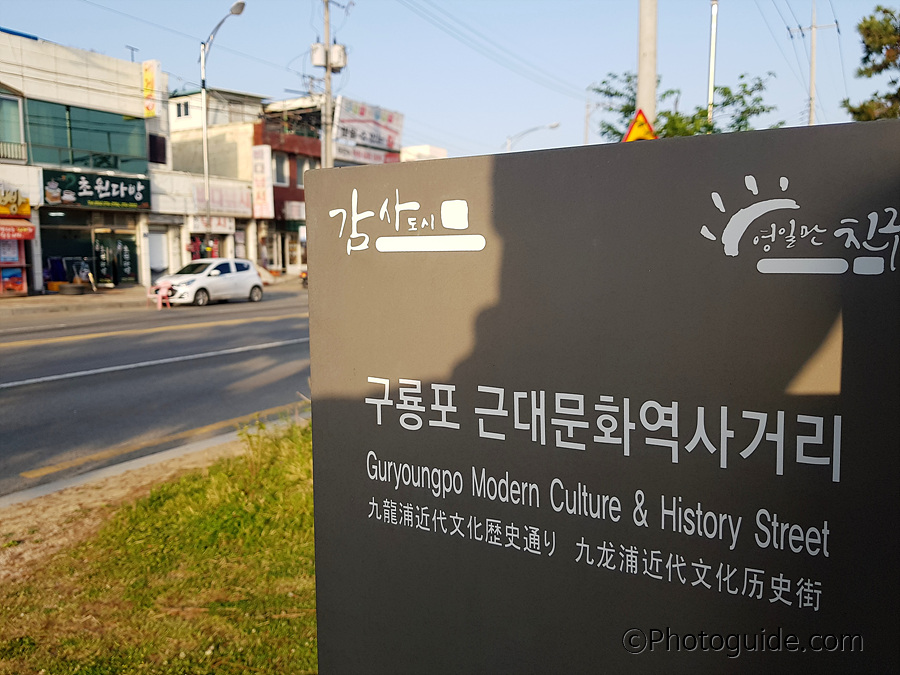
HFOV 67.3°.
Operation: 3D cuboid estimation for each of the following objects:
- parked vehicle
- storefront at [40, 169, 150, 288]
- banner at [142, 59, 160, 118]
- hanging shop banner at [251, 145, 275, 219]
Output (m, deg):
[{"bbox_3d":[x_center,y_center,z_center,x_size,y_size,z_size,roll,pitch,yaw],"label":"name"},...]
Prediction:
[{"bbox_3d":[-7.810,-1.865,22.134,1.600,1.480,3.600,4,8,29],"label":"parked vehicle"},{"bbox_3d":[-12.779,-3.820,24.720,0.600,4.130,4.200,4,8,30],"label":"storefront"},{"bbox_3d":[-11.199,-9.335,25.470,0.730,2.000,0.230,4,8,30],"label":"banner"},{"bbox_3d":[-8.394,-6.965,30.407,0.820,3.200,0.330,4,8,30],"label":"hanging shop banner"}]

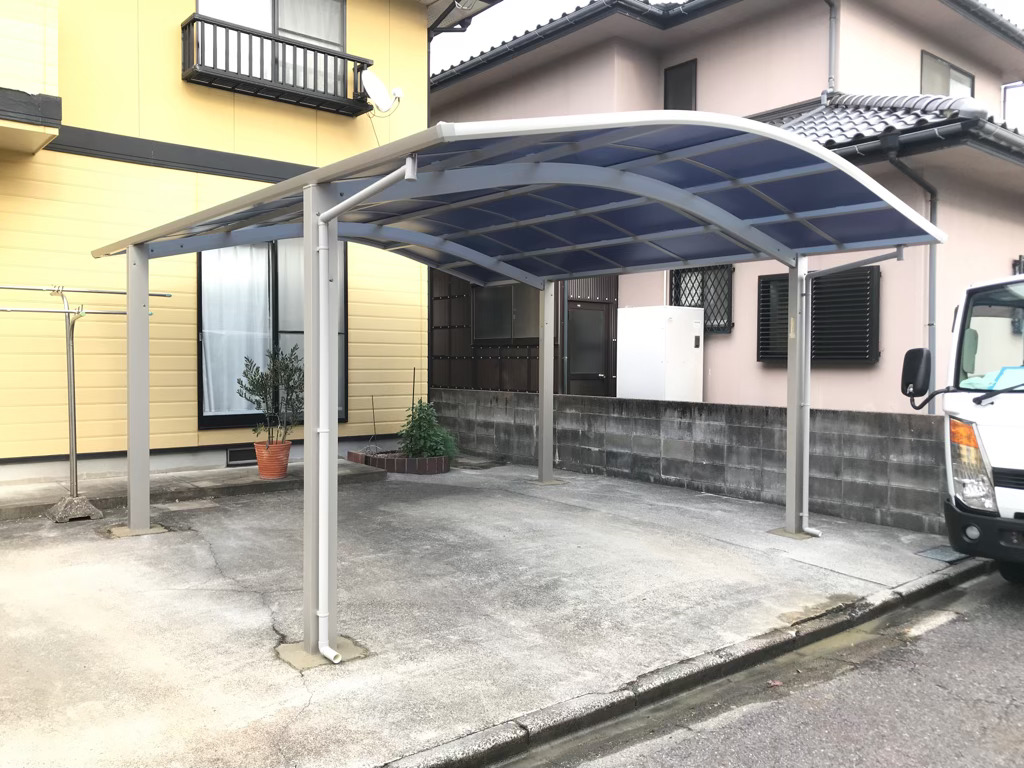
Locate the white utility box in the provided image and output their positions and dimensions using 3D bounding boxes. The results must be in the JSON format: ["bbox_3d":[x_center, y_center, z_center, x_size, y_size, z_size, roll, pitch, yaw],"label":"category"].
[{"bbox_3d":[1.709,0.039,9.567,0.670,1.800,0.700,-1,2,-40],"label":"white utility box"}]

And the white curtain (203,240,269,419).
[{"bbox_3d":[-2.937,-0.611,8.848,0.760,1.890,0.100,-1,2,-40],"label":"white curtain"}]

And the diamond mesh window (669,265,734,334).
[{"bbox_3d":[2.187,-0.964,9.542,0.110,0.783,0.884,-1,2,-39],"label":"diamond mesh window"}]

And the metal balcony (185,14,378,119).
[{"bbox_3d":[-2.432,-3.336,8.786,1.950,0.555,0.415,-1,2,-40],"label":"metal balcony"}]

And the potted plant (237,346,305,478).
[{"bbox_3d":[-2.388,0.274,8.295,0.700,1.346,0.640,-1,2,-40],"label":"potted plant"}]

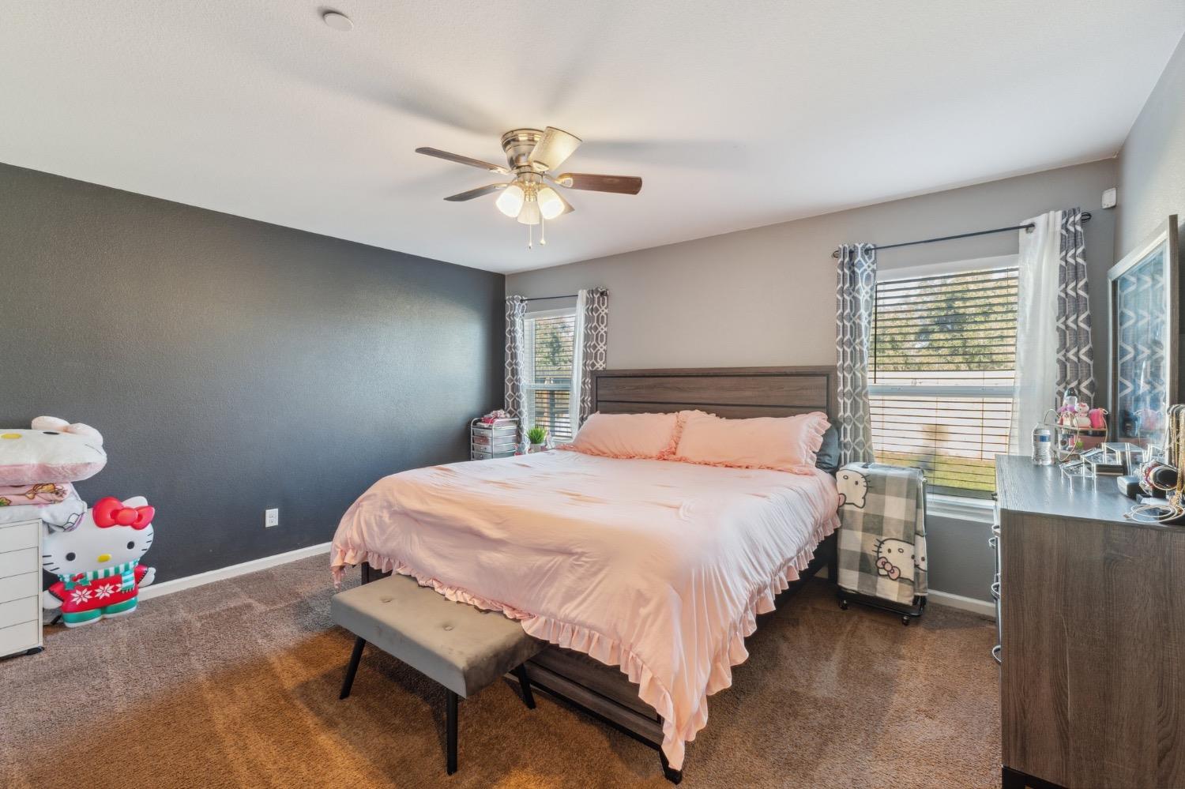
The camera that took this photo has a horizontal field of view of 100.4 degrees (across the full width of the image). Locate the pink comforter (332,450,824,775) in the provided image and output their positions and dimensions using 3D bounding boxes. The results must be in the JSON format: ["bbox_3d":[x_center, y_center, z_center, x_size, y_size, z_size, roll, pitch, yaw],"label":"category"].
[{"bbox_3d":[-0.005,0.783,2.884,2.230,0.720,1.980,1,1,38],"label":"pink comforter"}]

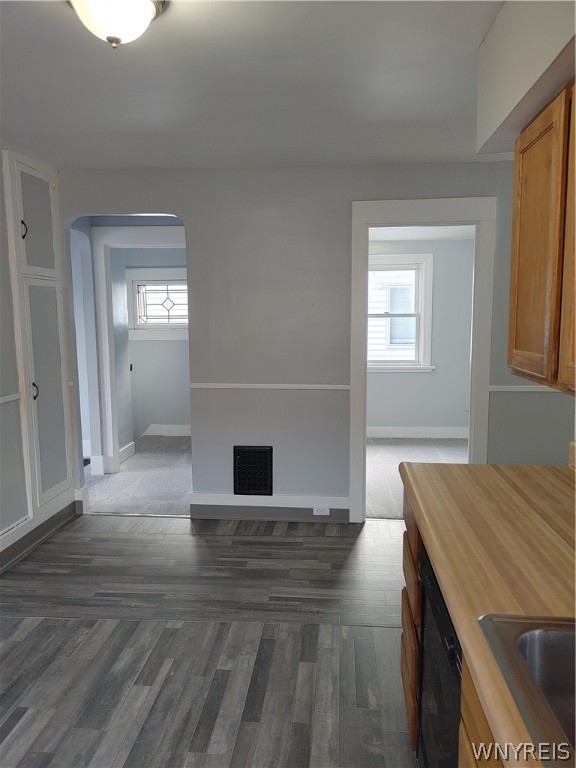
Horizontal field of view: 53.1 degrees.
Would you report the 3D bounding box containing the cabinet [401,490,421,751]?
[{"bbox_3d":[0.737,0.823,1.976,0.630,0.876,0.465,0,7,6],"label":"cabinet"}]

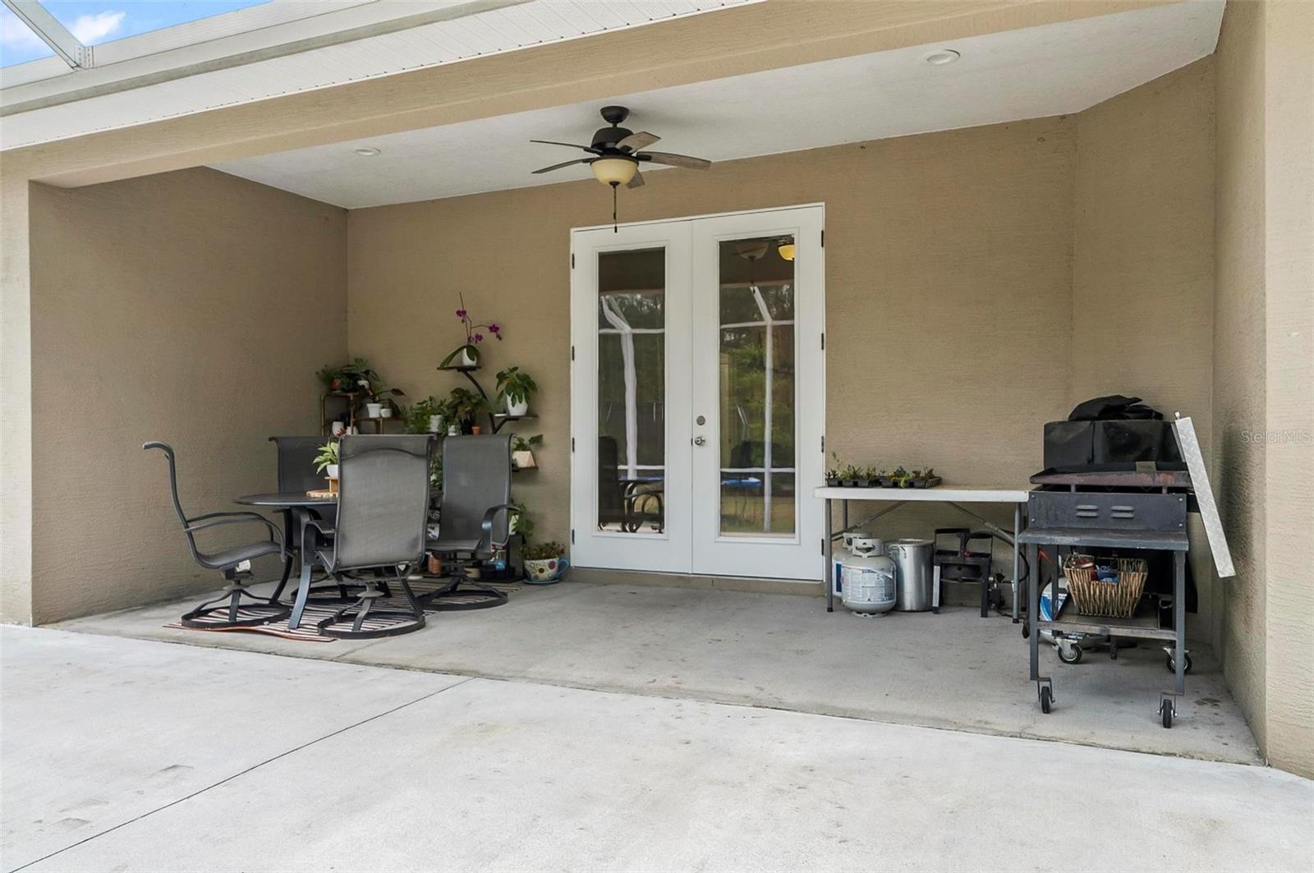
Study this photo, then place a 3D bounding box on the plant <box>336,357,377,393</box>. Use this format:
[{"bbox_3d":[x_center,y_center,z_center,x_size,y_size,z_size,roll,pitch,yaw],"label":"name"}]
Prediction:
[{"bbox_3d":[-2.355,-0.480,7.161,0.320,0.290,0.300,0,0,24],"label":"plant"}]

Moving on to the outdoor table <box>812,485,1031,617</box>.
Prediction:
[{"bbox_3d":[1.590,0.675,5.441,1.215,0.740,0.550,0,0,21],"label":"outdoor table"}]

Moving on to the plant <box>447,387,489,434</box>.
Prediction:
[{"bbox_3d":[-1.405,-0.195,6.781,0.300,0.350,0.290,0,0,0],"label":"plant"}]

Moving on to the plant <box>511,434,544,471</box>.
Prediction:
[{"bbox_3d":[-0.950,0.112,6.612,0.200,0.255,0.170,0,0,24],"label":"plant"}]

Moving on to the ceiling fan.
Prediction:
[{"bbox_3d":[-0.242,-1.523,5.245,1.110,0.698,1.110,0,0,24],"label":"ceiling fan"}]

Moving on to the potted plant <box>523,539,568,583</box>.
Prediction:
[{"bbox_3d":[-0.823,0.917,6.646,0.310,0.310,0.280,0,0,24],"label":"potted plant"}]

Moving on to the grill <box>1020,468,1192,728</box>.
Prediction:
[{"bbox_3d":[1.790,0.589,3.622,0.520,0.930,1.120,0,0,28],"label":"grill"}]

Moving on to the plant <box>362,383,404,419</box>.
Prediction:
[{"bbox_3d":[-2.117,-0.278,7.040,0.280,0.275,0.200,0,0,24],"label":"plant"}]

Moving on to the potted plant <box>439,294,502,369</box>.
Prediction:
[{"bbox_3d":[-1.397,-0.783,6.816,0.420,0.550,0.220,0,0,24],"label":"potted plant"}]

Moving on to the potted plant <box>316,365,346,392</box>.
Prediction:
[{"bbox_3d":[-2.523,-0.449,7.054,0.200,0.205,0.180,0,0,24],"label":"potted plant"}]

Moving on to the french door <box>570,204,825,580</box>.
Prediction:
[{"bbox_3d":[0.236,-0.278,6.303,1.880,2.470,0.100,0,0,24],"label":"french door"}]

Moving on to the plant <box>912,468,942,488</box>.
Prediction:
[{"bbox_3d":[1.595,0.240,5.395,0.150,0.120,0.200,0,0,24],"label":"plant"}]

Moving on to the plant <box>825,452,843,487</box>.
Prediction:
[{"bbox_3d":[1.076,0.200,5.540,0.100,0.215,0.100,0,0,24],"label":"plant"}]

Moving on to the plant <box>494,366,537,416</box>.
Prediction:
[{"bbox_3d":[-1.027,-0.330,6.658,0.290,0.365,0.290,0,0,0],"label":"plant"}]

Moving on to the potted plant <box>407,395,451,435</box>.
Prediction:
[{"bbox_3d":[-1.733,-0.152,6.914,0.290,0.300,0.240,0,0,24],"label":"potted plant"}]

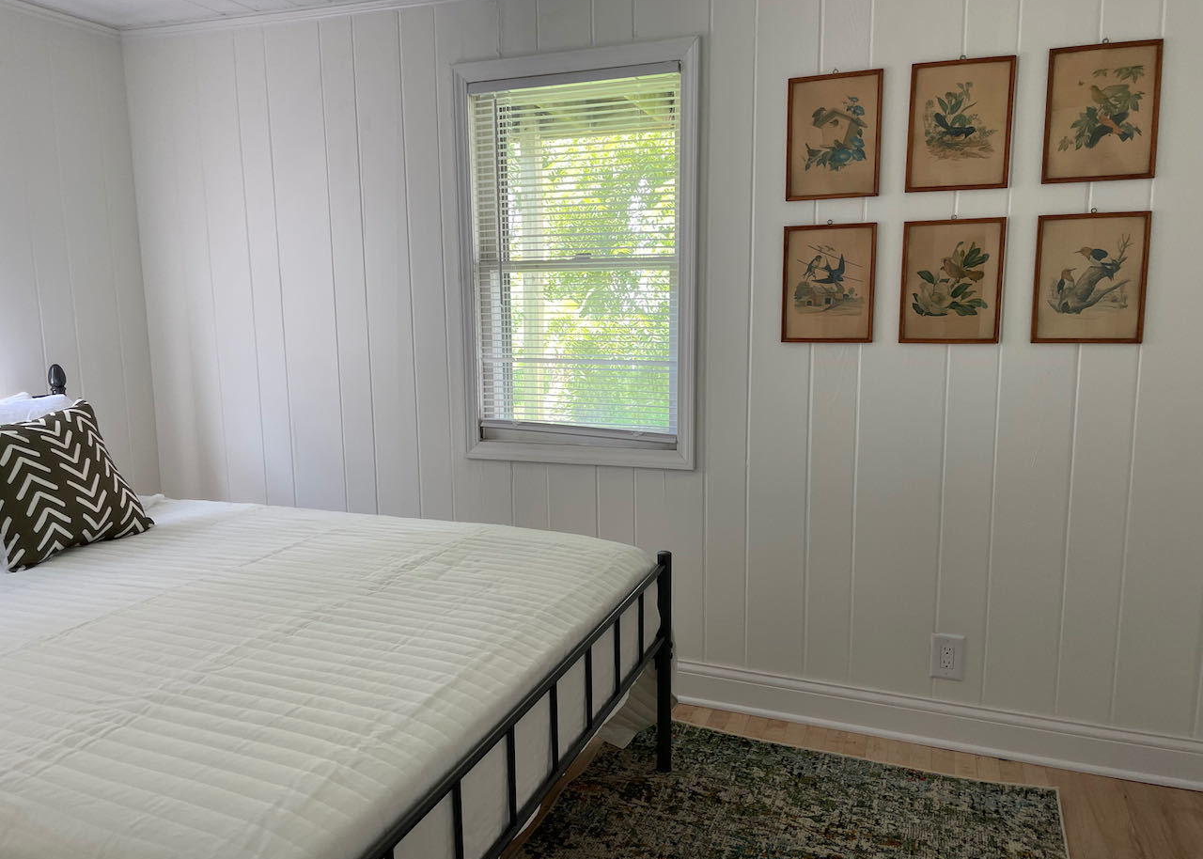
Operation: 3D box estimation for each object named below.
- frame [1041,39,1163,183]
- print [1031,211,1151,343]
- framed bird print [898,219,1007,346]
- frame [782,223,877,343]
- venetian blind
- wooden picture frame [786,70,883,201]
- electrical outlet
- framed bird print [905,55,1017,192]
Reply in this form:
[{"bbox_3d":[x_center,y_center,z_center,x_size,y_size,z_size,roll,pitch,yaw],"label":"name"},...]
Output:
[{"bbox_3d":[1.187,-0.749,2.147,0.237,0.311,0.018,3,9,21],"label":"frame"},{"bbox_3d":[1.191,-0.366,2.205,0.242,0.310,0.018,3,9,21],"label":"print"},{"bbox_3d":[0.898,-0.377,2.319,0.239,0.310,0.018,3,9,21],"label":"framed bird print"},{"bbox_3d":[0.611,-0.390,2.430,0.240,0.310,0.018,3,9,21],"label":"frame"},{"bbox_3d":[-0.080,-0.504,2.708,0.665,1.070,0.035,3,9,21],"label":"venetian blind"},{"bbox_3d":[0.610,-0.765,2.371,0.238,0.314,0.018,3,9,21],"label":"wooden picture frame"},{"bbox_3d":[0.945,0.620,2.464,0.081,0.124,0.008,3,9,21],"label":"electrical outlet"},{"bbox_3d":[0.896,-0.757,2.260,0.239,0.311,0.018,3,9,21],"label":"framed bird print"}]

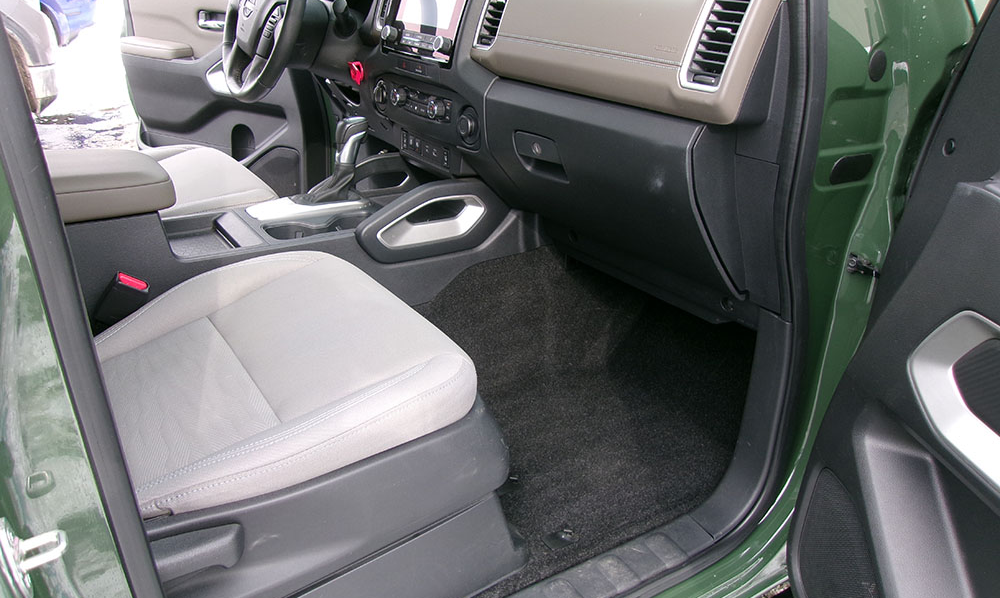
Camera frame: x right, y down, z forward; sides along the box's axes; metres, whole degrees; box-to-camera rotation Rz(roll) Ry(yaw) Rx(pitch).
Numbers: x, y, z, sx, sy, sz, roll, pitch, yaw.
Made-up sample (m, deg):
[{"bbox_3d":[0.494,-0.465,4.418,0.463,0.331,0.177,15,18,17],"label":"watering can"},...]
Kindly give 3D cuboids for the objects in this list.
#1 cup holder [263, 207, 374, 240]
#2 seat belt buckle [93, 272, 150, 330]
[{"bbox_3d":[-0.312,-0.097,1.371,0.200,0.075,0.105,-14,28,-32],"label":"cup holder"},{"bbox_3d":[-0.538,0.014,1.105,0.050,0.085,0.032,26,4,-41],"label":"seat belt buckle"}]

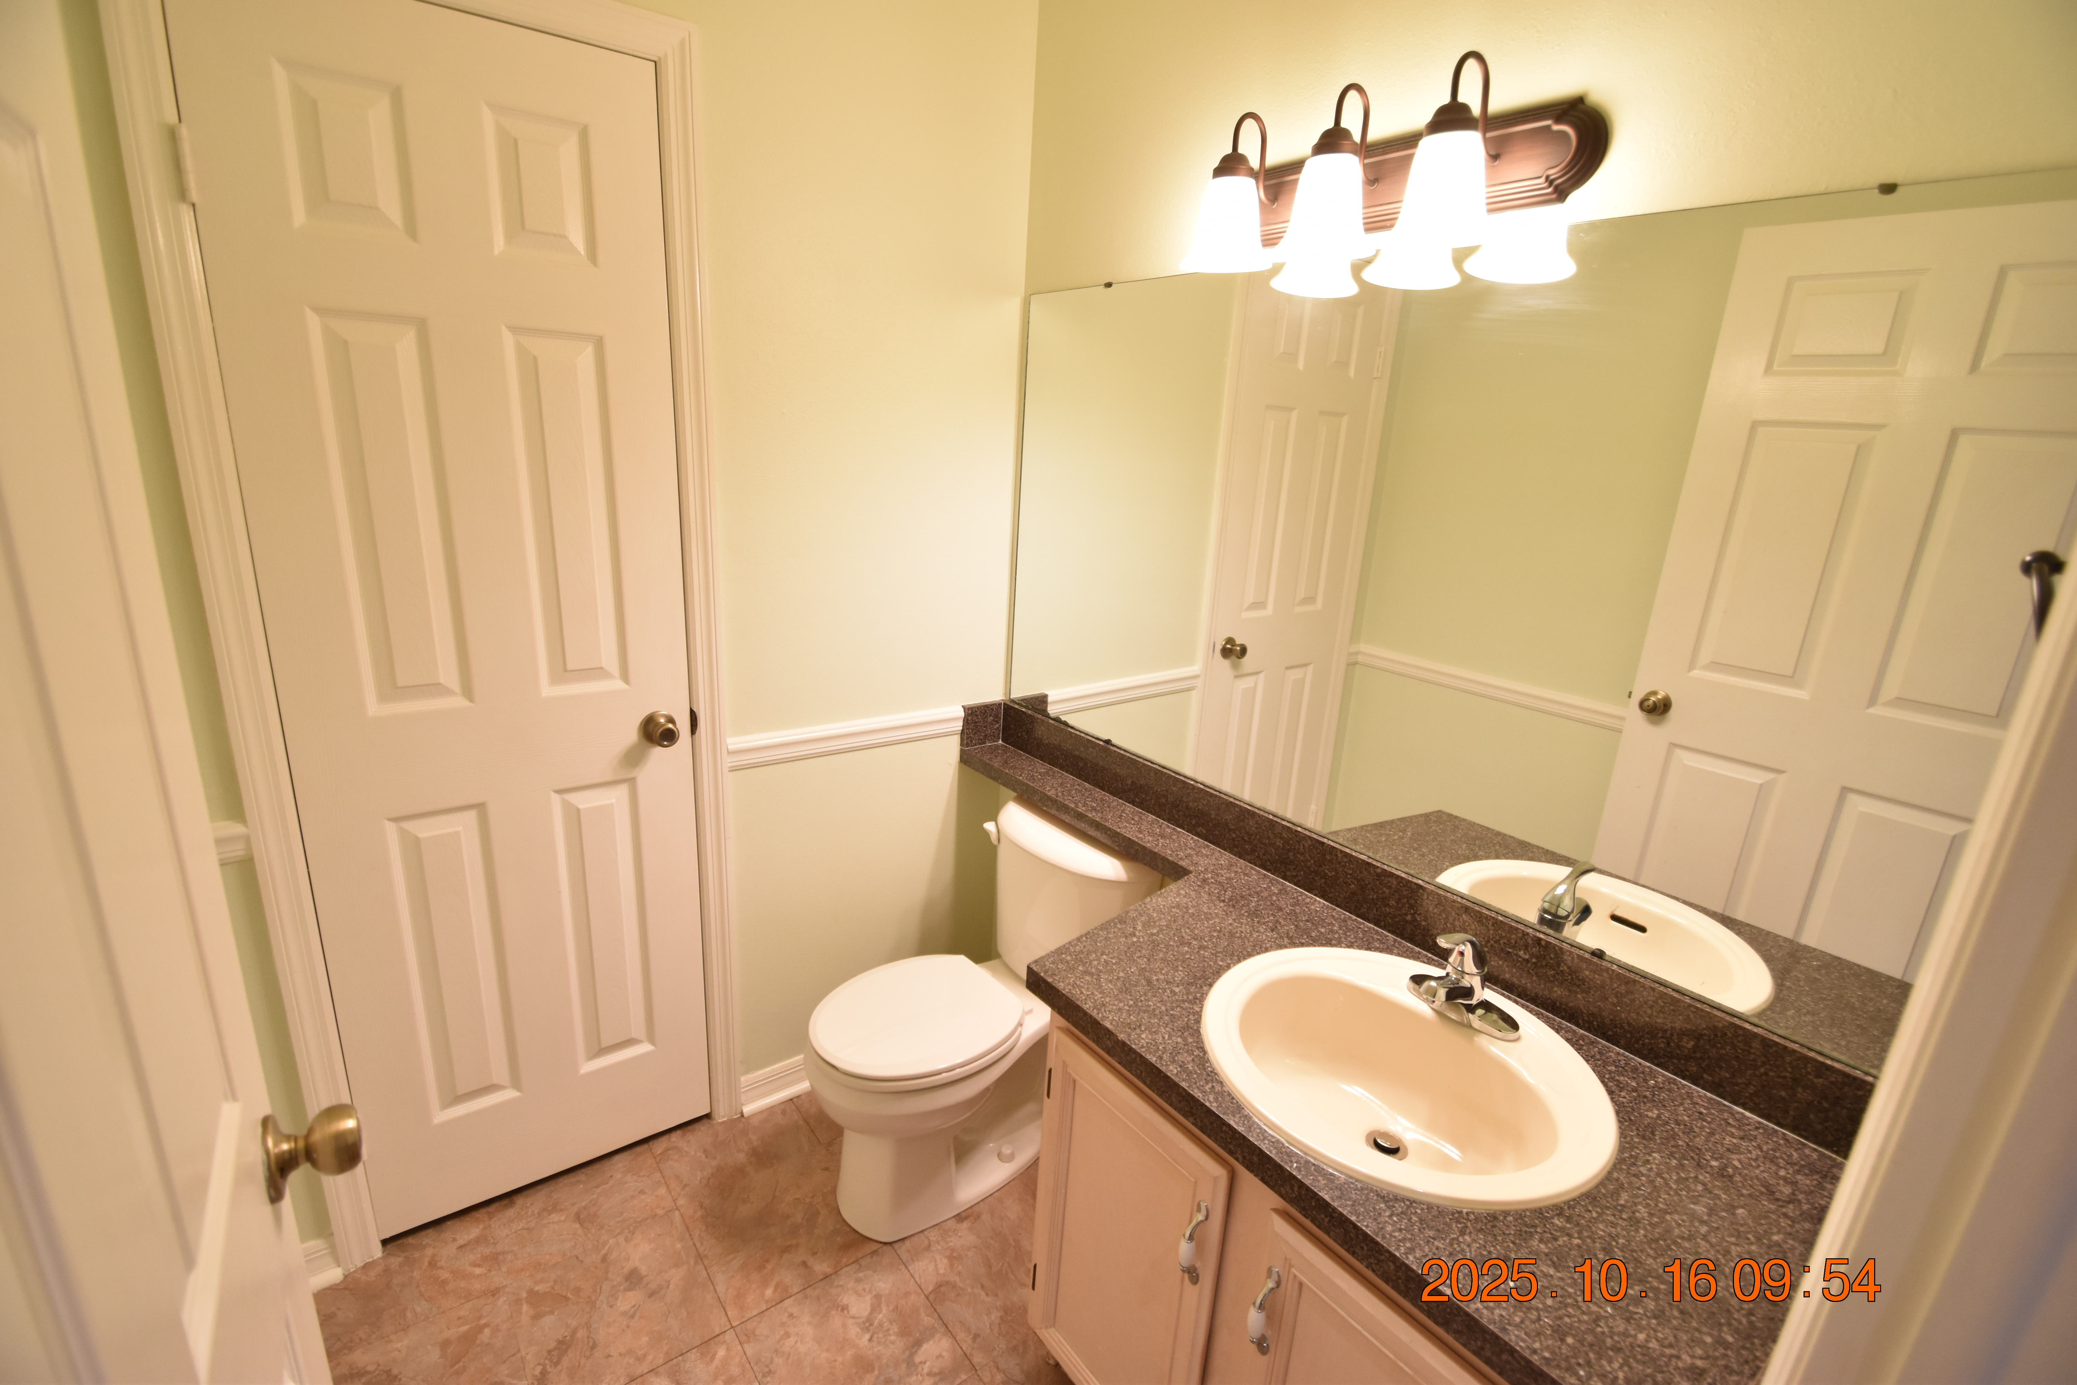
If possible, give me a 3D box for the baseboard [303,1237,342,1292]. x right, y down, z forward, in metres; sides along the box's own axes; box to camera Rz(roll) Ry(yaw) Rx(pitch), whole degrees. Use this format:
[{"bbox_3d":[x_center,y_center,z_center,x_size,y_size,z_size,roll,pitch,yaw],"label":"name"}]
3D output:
[{"bbox_3d":[-1.264,1.002,1.518,0.070,0.099,0.020,-9,20,-37],"label":"baseboard"}]

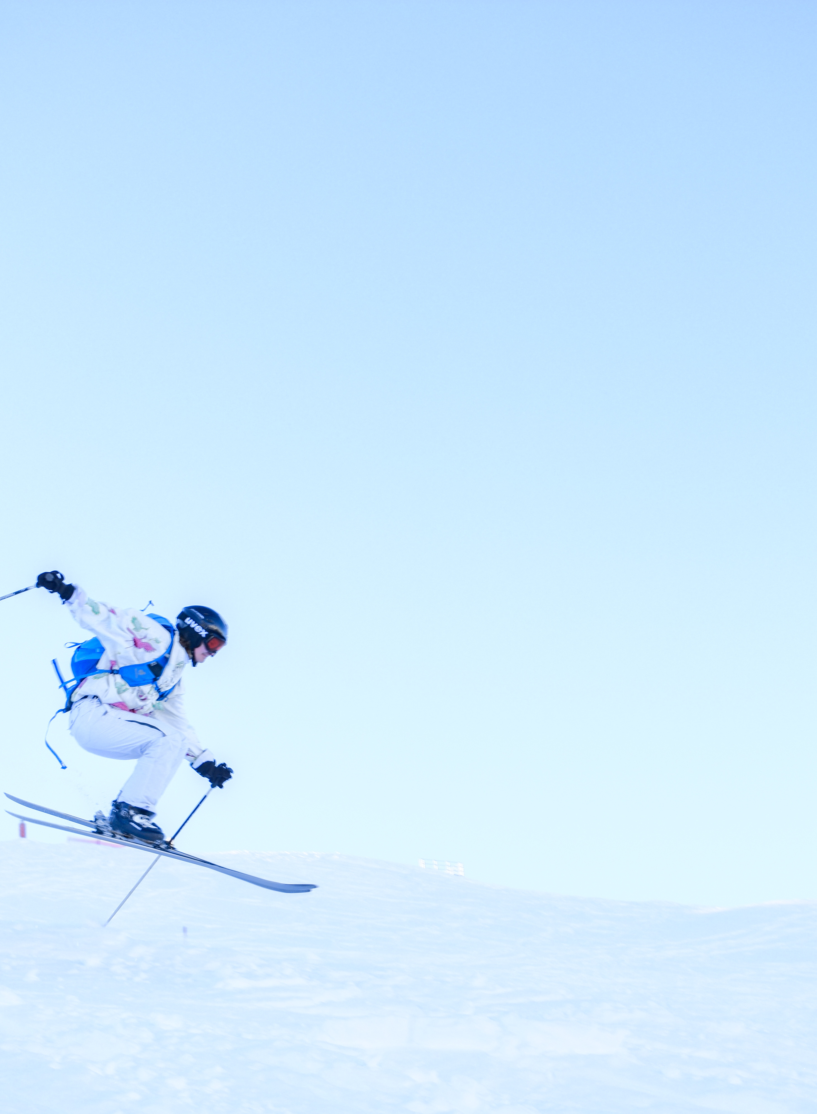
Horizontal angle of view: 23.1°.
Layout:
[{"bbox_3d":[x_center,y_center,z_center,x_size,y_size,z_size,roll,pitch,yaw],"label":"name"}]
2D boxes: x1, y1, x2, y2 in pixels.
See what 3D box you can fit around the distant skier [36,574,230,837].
[{"bbox_3d":[-1.425,0.783,10.400,0.970,1.400,0.750,-1,-7,7],"label":"distant skier"}]

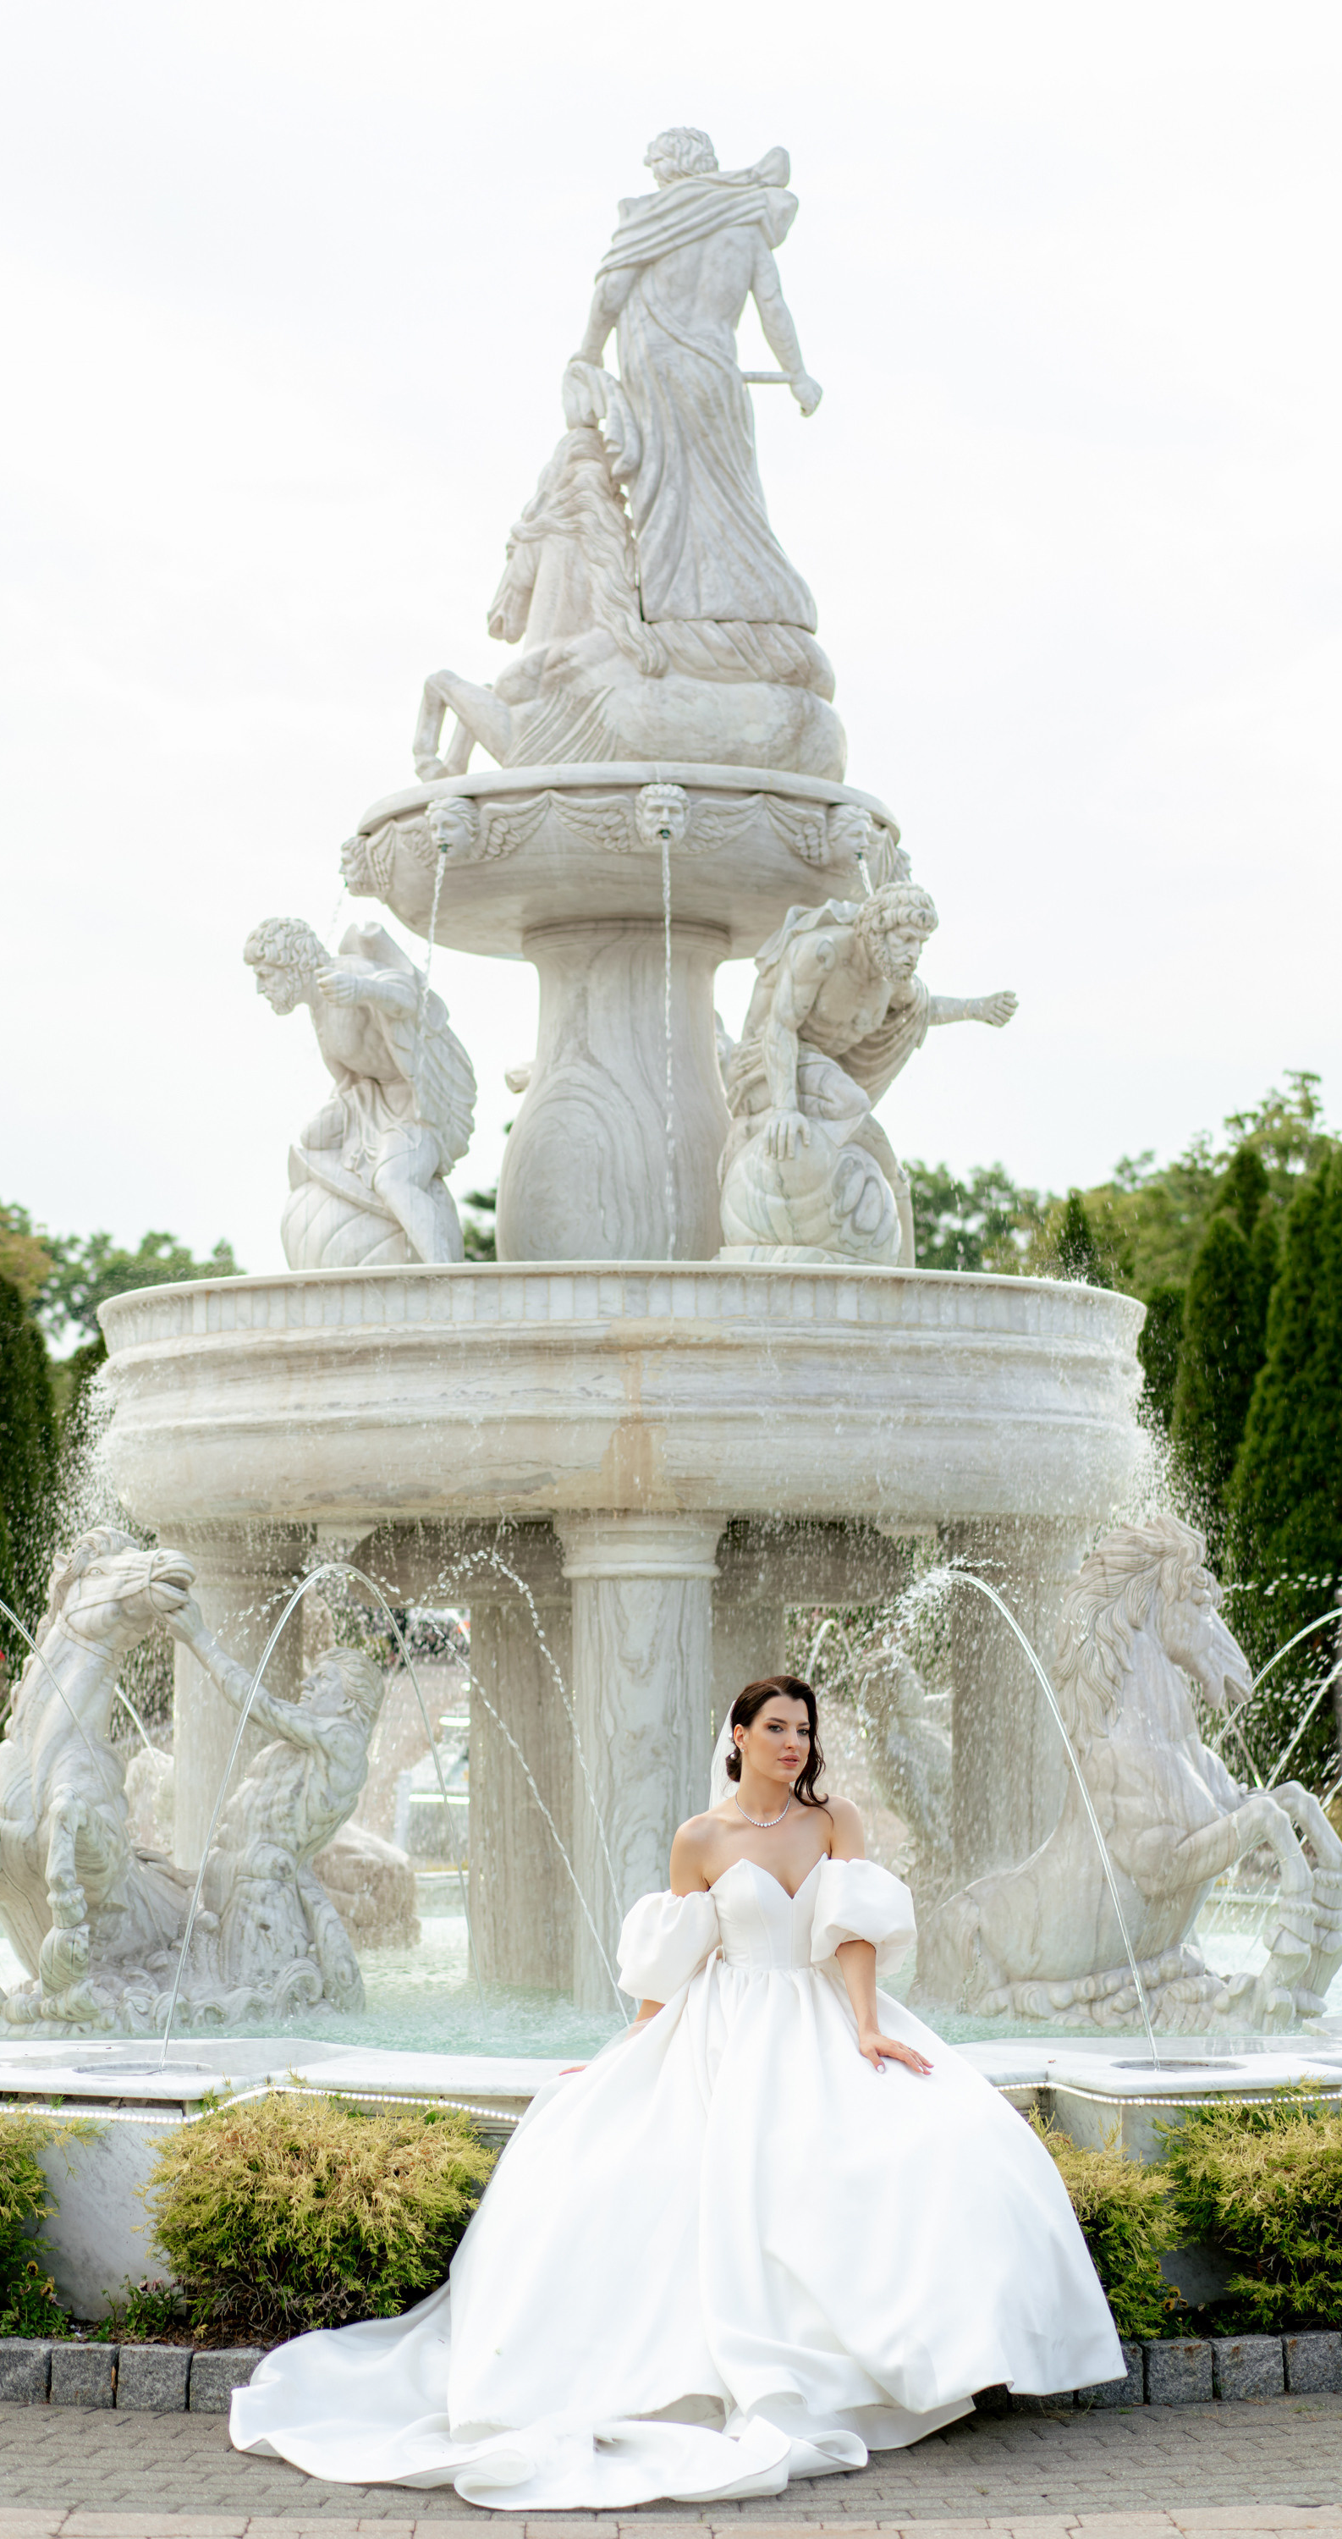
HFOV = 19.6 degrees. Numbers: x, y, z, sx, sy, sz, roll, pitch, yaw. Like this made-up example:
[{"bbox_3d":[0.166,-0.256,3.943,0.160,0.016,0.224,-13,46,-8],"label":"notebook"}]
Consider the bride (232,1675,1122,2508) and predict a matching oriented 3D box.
[{"bbox_3d":[0.000,1.446,7.207,1.590,1.369,1.692,1,-6,-8],"label":"bride"}]

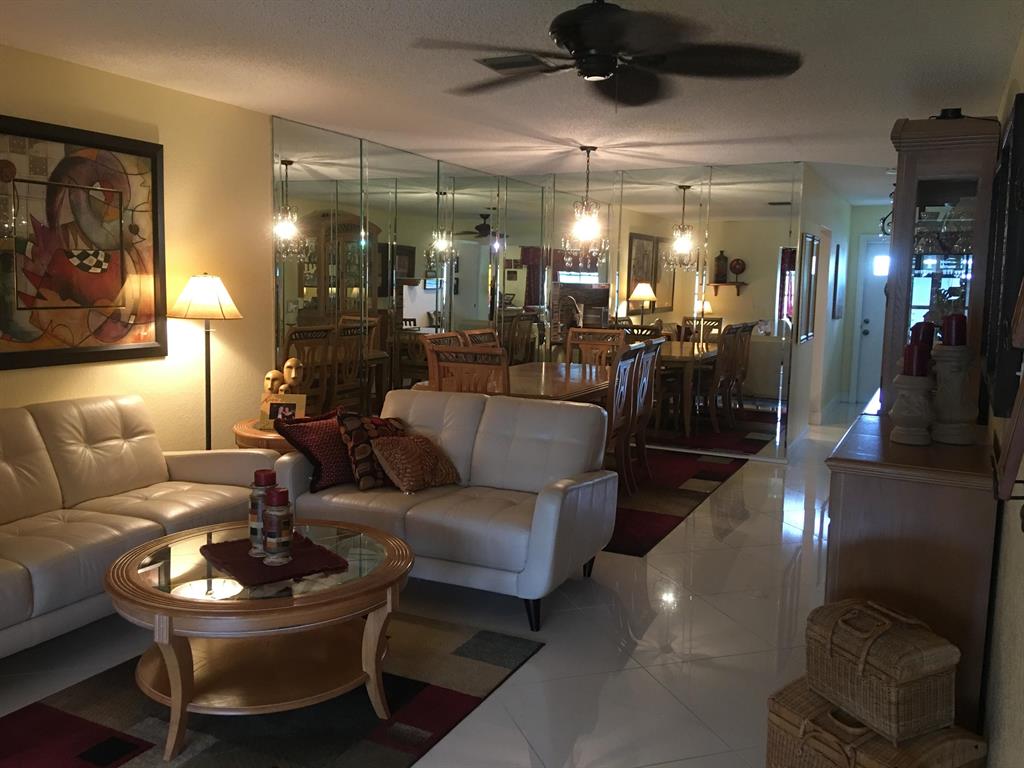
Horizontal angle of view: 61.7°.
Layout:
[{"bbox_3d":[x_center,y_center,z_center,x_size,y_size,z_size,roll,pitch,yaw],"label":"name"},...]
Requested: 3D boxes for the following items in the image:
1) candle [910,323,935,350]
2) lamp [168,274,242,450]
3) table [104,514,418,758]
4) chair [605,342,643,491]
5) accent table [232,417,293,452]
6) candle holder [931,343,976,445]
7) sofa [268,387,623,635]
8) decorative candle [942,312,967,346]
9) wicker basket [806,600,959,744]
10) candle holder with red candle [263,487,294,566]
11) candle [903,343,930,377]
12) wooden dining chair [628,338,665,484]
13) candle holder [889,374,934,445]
[{"bbox_3d":[1.497,-0.166,3.128,0.081,0.108,0.081,4,7,27],"label":"candle"},{"bbox_3d":[-1.685,0.124,4.775,0.407,1.456,0.407,4,7,27],"label":"lamp"},{"bbox_3d":[-0.845,0.831,2.968,1.000,0.490,1.000,1,6,0],"label":"table"},{"bbox_3d":[0.605,0.248,5.800,0.570,1.050,0.480,4,7,26],"label":"chair"},{"bbox_3d":[-1.243,0.541,4.992,0.730,0.600,0.730,4,7,26],"label":"accent table"},{"bbox_3d":[1.684,0.034,3.241,0.140,0.375,0.140,4,7,26],"label":"candle holder"},{"bbox_3d":[-0.295,0.525,4.118,1.430,0.855,0.840,4,7,25],"label":"sofa"},{"bbox_3d":[1.575,-0.194,3.051,0.080,0.105,0.080,4,7,27],"label":"decorative candle"},{"bbox_3d":[0.982,0.744,2.279,0.216,0.240,0.320,-2,7,-24],"label":"wicker basket"},{"bbox_3d":[-0.814,0.494,2.982,0.097,0.250,0.097,1,7,0],"label":"candle holder with red candle"},{"bbox_3d":[1.518,-0.091,3.214,0.080,0.120,0.080,4,7,26],"label":"candle"},{"bbox_3d":[0.771,0.208,6.213,0.560,1.050,0.470,4,7,27],"label":"wooden dining chair"},{"bbox_3d":[1.515,0.096,3.236,0.140,0.250,0.140,4,7,26],"label":"candle holder"}]

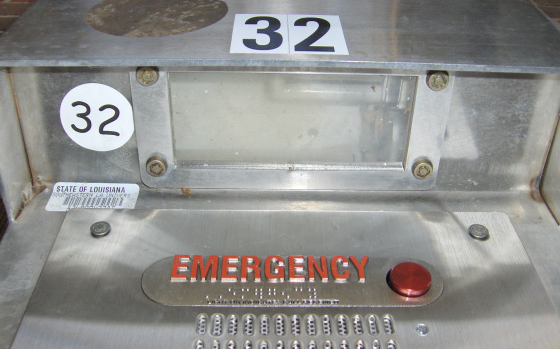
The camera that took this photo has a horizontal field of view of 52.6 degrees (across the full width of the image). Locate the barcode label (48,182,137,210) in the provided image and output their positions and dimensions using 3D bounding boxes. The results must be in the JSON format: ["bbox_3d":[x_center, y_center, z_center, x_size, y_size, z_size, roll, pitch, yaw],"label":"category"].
[{"bbox_3d":[-0.105,0.013,0.322,0.050,0.022,0.003,1,-48,-2],"label":"barcode label"}]

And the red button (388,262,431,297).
[{"bbox_3d":[0.062,0.051,0.273,0.019,0.019,0.007,1,-54,-2],"label":"red button"}]

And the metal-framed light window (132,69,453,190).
[{"bbox_3d":[0.007,-0.028,0.315,0.171,0.006,0.080,1,-61,-2],"label":"metal-framed light window"}]

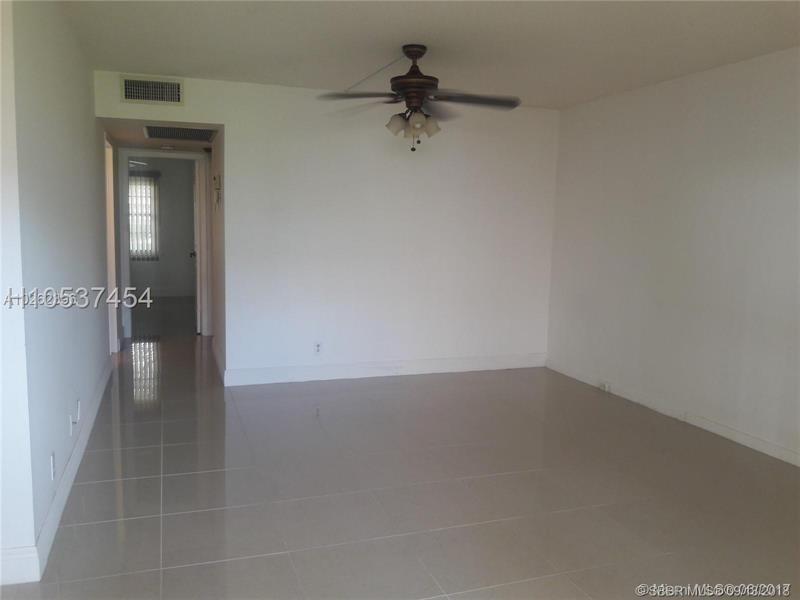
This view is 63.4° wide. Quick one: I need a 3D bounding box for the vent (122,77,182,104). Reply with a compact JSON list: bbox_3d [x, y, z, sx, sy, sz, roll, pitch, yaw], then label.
[{"bbox_3d":[-1.887,-1.591,4.933,0.445,0.197,0.030,-1,7,-20],"label":"vent"}]

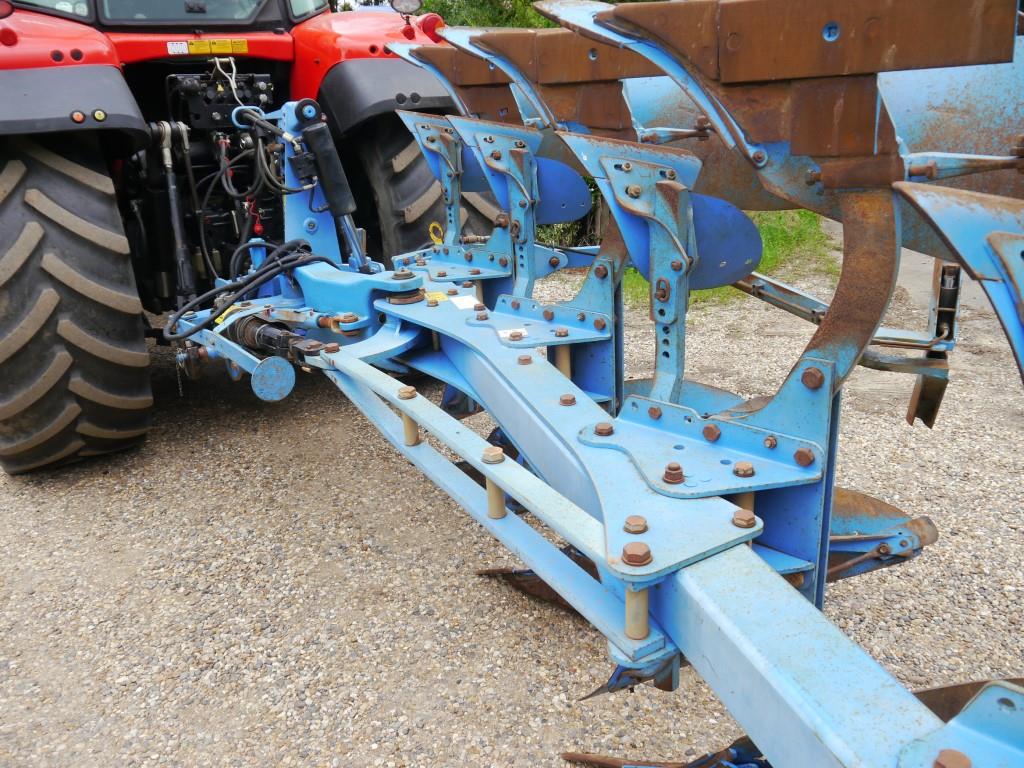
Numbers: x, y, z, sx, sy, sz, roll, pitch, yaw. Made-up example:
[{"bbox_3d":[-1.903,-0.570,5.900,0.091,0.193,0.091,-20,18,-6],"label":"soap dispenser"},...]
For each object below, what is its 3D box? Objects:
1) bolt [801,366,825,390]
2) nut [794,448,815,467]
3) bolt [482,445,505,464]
[{"bbox_3d":[0.506,-0.010,1.391,0.036,0.036,0.015,14,26,38],"label":"bolt"},{"bbox_3d":[0.506,0.127,1.432,0.033,0.031,0.014,14,26,38],"label":"nut"},{"bbox_3d":[-0.037,0.140,1.599,0.042,0.019,0.042,-14,23,-27],"label":"bolt"}]

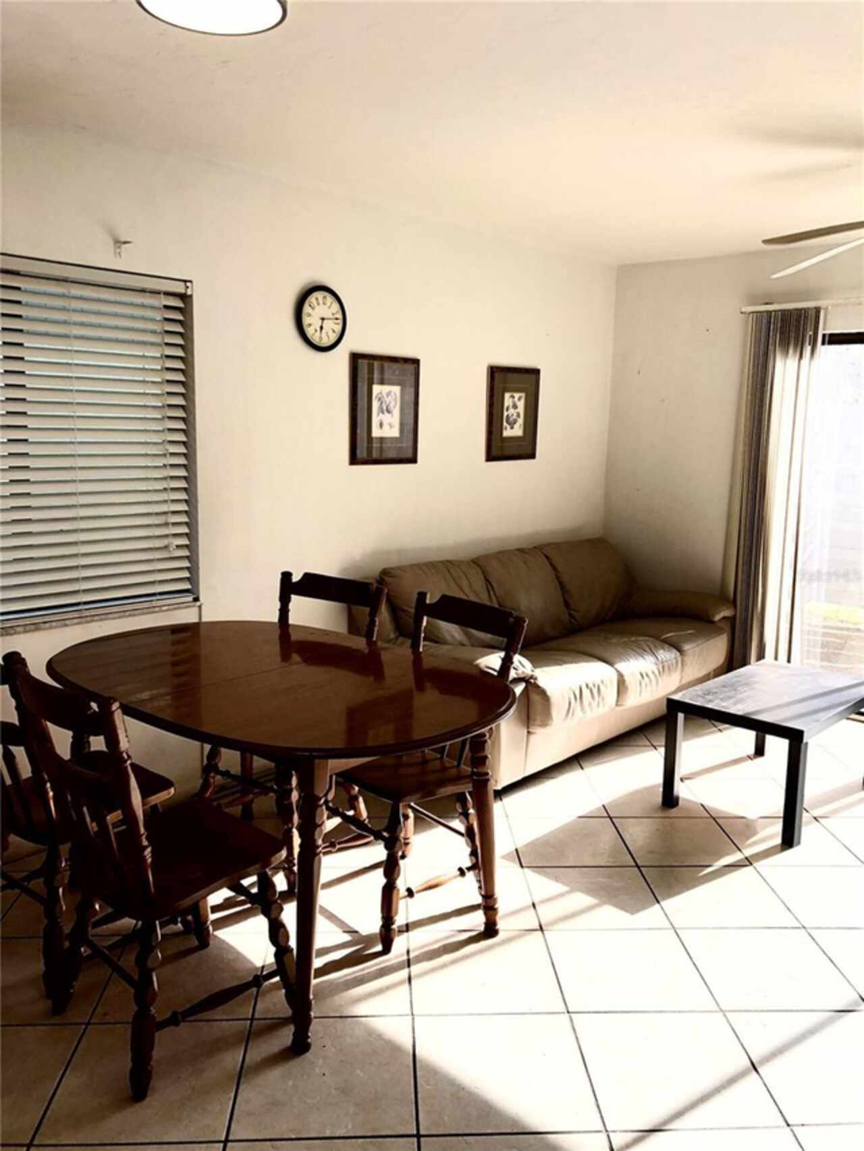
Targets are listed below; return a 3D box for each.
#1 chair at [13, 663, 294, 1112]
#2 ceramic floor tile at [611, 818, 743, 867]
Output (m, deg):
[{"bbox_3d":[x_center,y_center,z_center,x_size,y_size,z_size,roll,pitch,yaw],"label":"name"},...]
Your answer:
[{"bbox_3d":[-0.664,0.666,2.315,0.470,0.945,0.535,10,13,42],"label":"chair"},{"bbox_3d":[0.909,0.986,3.443,0.400,0.012,0.400,1,9,-3],"label":"ceramic floor tile"}]

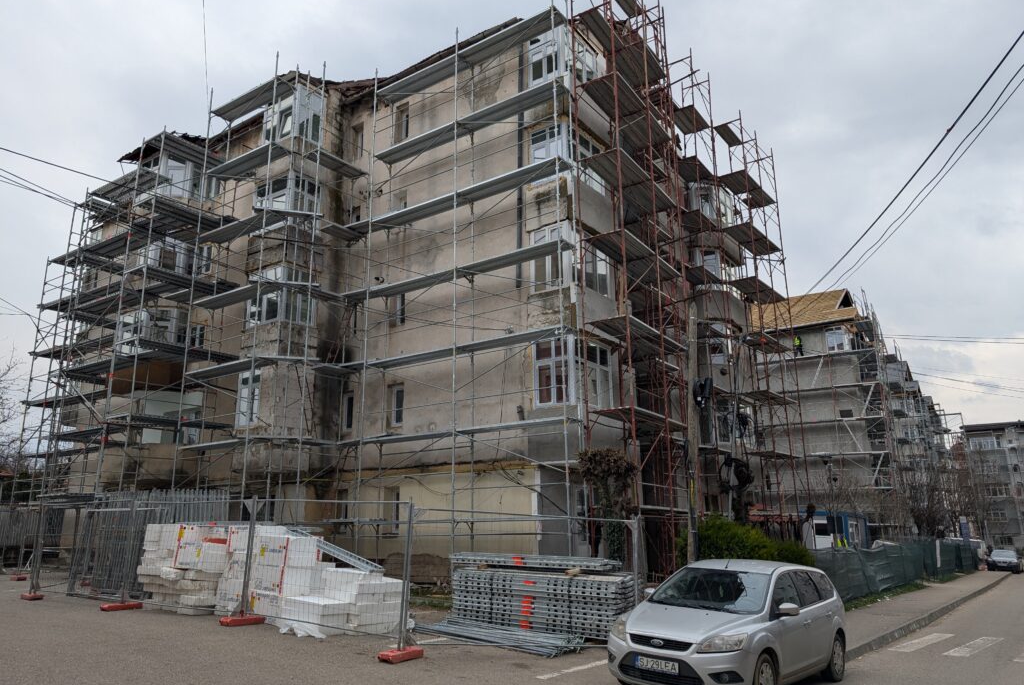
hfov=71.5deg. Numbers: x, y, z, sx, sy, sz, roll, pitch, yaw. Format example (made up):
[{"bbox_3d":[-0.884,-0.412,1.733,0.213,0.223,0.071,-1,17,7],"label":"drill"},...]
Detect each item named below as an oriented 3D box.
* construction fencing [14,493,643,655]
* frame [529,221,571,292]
[{"bbox_3d":[-4.362,4.138,13.086,13.100,2.150,2.500,-9,-17,30],"label":"construction fencing"},{"bbox_3d":[0.915,-1.997,17.001,1.080,1.670,0.130,-11,-18,33],"label":"frame"}]

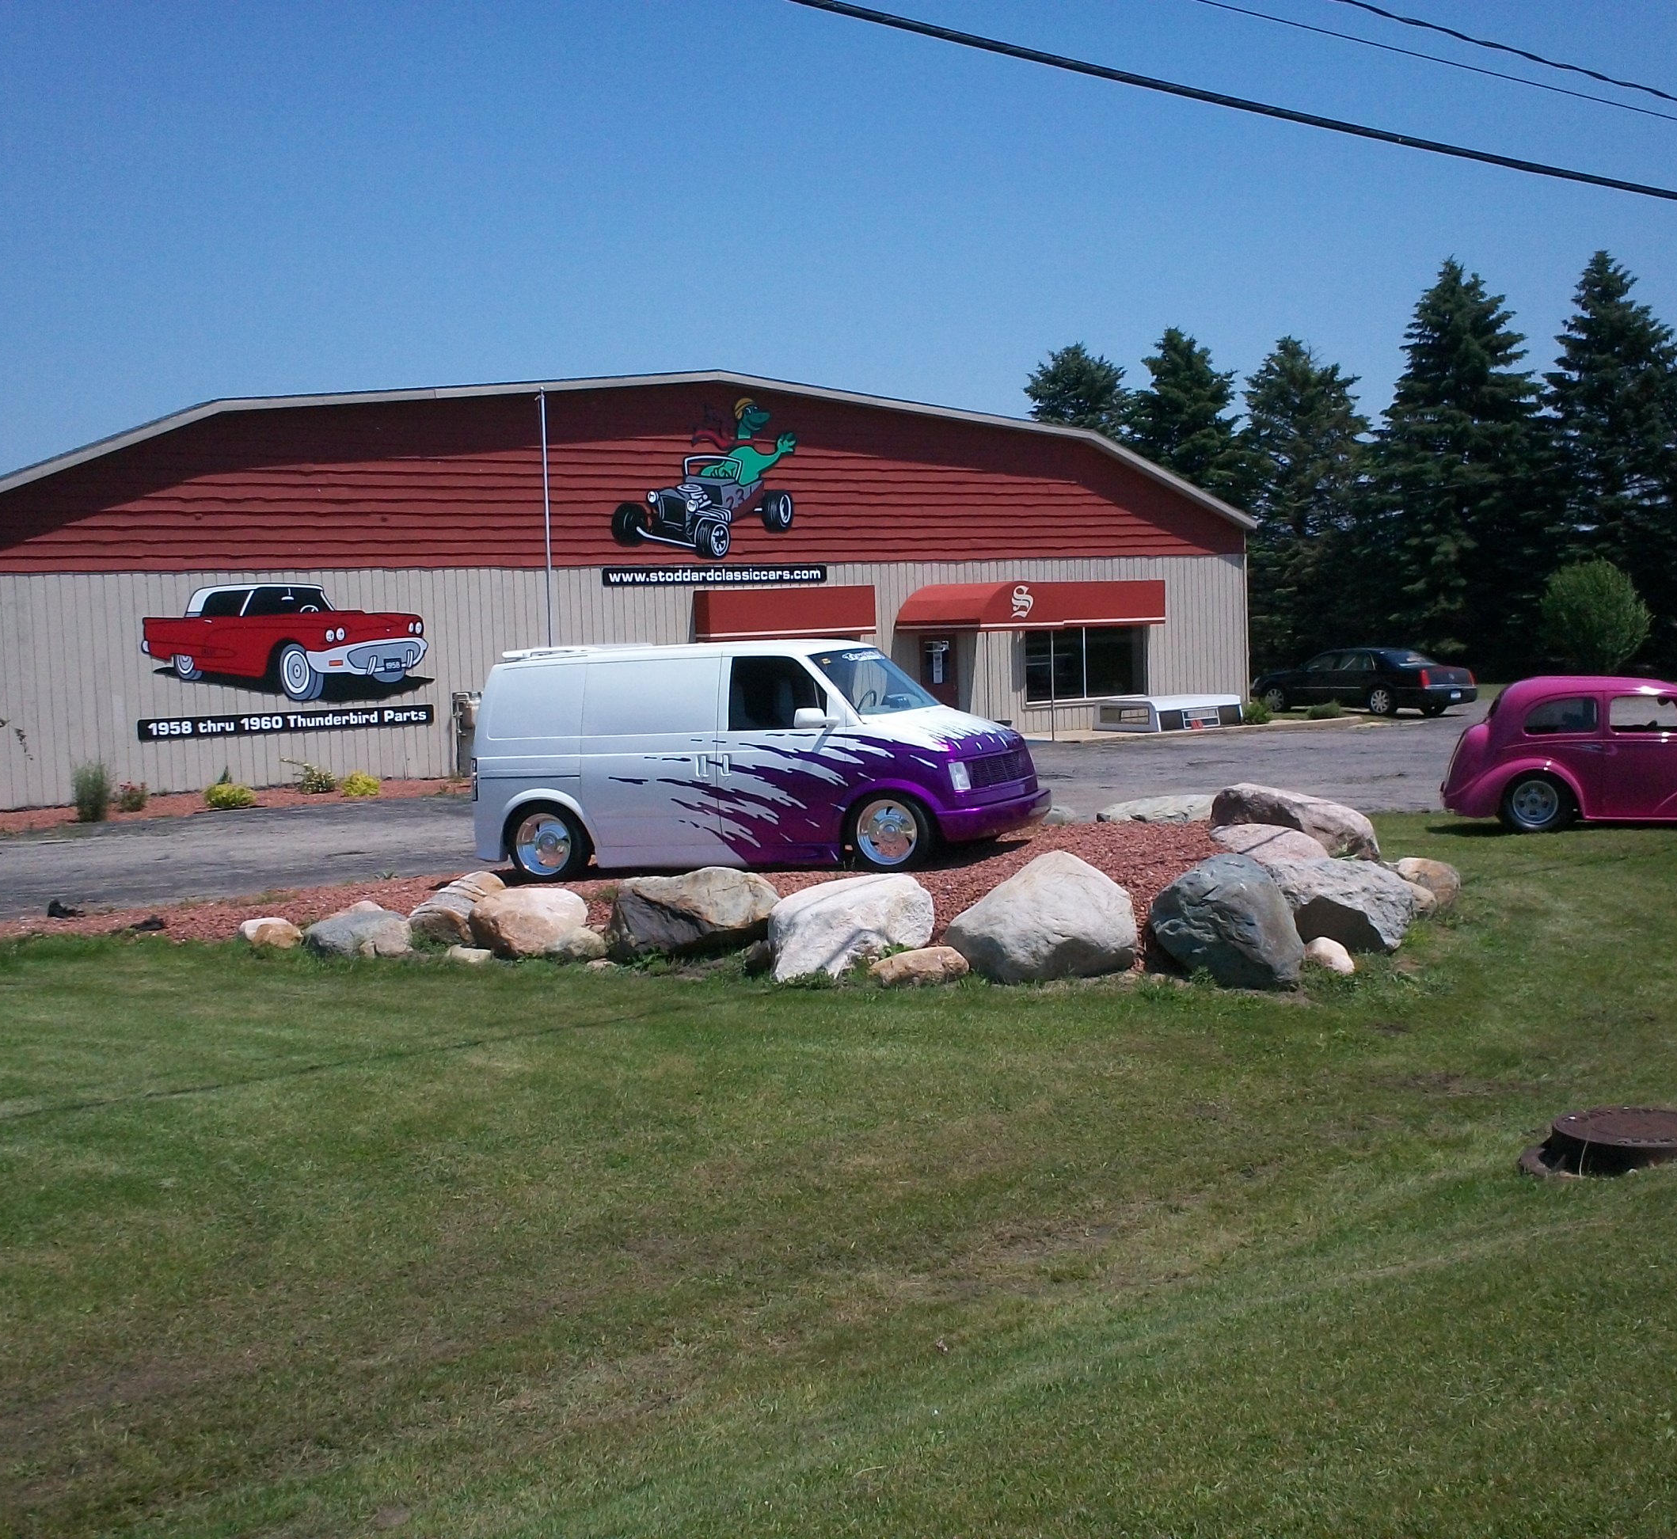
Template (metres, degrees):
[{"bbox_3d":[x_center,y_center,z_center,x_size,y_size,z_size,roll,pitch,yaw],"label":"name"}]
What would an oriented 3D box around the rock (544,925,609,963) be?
[{"bbox_3d":[-1.757,1.151,15.060,0.420,0.240,0.320,-2,4,-7],"label":"rock"}]

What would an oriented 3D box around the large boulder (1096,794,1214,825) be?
[{"bbox_3d":[2.884,0.424,20.204,1.200,0.360,0.800,-1,4,8],"label":"large boulder"}]

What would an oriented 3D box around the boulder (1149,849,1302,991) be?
[{"bbox_3d":[2.127,0.838,12.400,0.860,0.720,0.740,-1,5,0],"label":"boulder"}]

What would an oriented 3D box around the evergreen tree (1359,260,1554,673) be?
[{"bbox_3d":[17.833,-8.743,65.000,5.900,12.000,5.900,-1,5,0],"label":"evergreen tree"}]

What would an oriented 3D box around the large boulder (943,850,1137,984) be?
[{"bbox_3d":[1.263,0.896,14.188,1.200,0.780,0.900,-1,4,5],"label":"large boulder"}]

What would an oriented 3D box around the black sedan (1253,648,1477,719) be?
[{"bbox_3d":[11.377,-1.966,49.209,1.900,1.460,5.250,-5,5,-36],"label":"black sedan"}]

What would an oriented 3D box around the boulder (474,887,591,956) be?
[{"bbox_3d":[-2.050,1.020,15.000,0.780,0.460,0.600,-2,4,-8],"label":"boulder"}]

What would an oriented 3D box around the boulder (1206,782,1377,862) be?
[{"bbox_3d":[3.714,0.430,18.312,1.360,0.600,0.900,-1,4,11],"label":"boulder"}]

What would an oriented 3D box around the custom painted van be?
[{"bbox_3d":[-0.578,-0.115,17.746,4.280,1.780,1.920,-2,3,22],"label":"custom painted van"}]

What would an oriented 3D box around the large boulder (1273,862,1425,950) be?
[{"bbox_3d":[3.022,0.826,13.500,0.940,0.500,0.720,-1,5,0],"label":"large boulder"}]

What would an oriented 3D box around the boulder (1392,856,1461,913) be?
[{"bbox_3d":[3.860,0.764,14.800,0.460,0.360,0.420,-1,5,0],"label":"boulder"}]

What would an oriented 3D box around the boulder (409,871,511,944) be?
[{"bbox_3d":[-2.445,0.907,14.650,0.680,0.420,0.600,-1,5,0],"label":"boulder"}]

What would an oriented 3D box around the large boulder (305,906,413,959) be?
[{"bbox_3d":[-3.011,1.022,14.150,0.680,0.320,0.500,-1,5,0],"label":"large boulder"}]

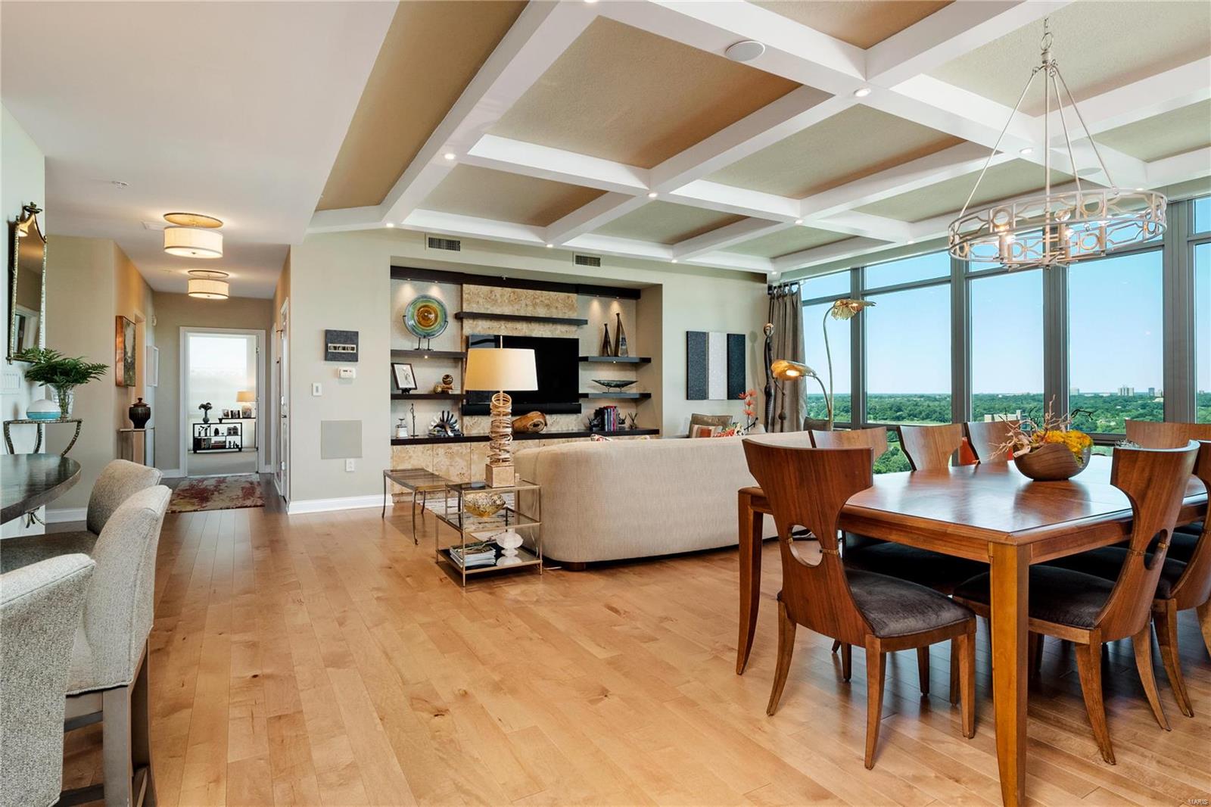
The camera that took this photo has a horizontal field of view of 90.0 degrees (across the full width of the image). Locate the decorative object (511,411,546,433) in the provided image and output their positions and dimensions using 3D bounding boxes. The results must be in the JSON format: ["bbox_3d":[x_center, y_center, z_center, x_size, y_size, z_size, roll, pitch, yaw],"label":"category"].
[{"bbox_3d":[-0.933,0.227,7.464,0.291,0.261,0.321,-1,1,-36],"label":"decorative object"}]

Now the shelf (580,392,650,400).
[{"bbox_3d":[0.056,-0.103,8.113,1.090,0.068,0.360,0,1,-30],"label":"shelf"}]

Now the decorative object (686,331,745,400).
[{"bbox_3d":[1.563,-0.517,8.509,1.016,0.940,0.050,0,1,-29],"label":"decorative object"}]

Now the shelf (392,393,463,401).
[{"bbox_3d":[-2.037,-0.075,6.905,0.940,0.060,0.360,0,1,-30],"label":"shelf"}]

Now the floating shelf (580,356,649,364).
[{"bbox_3d":[0.056,-0.573,8.113,1.090,0.068,0.360,0,1,-30],"label":"floating shelf"}]

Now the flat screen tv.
[{"bbox_3d":[-1.015,-0.339,7.490,1.548,0.971,0.085,-1,1,-29],"label":"flat screen tv"}]

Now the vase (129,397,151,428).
[{"bbox_3d":[-4.742,0.096,6.165,0.184,0.311,0.184,-1,1,-29],"label":"vase"}]

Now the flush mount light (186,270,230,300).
[{"bbox_3d":[-4.640,-1.375,7.080,0.395,0.255,0.395,0,1,-29],"label":"flush mount light"}]

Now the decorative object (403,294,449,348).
[{"bbox_3d":[-2.045,-0.915,6.973,0.515,0.620,0.120,-1,1,-38],"label":"decorative object"}]

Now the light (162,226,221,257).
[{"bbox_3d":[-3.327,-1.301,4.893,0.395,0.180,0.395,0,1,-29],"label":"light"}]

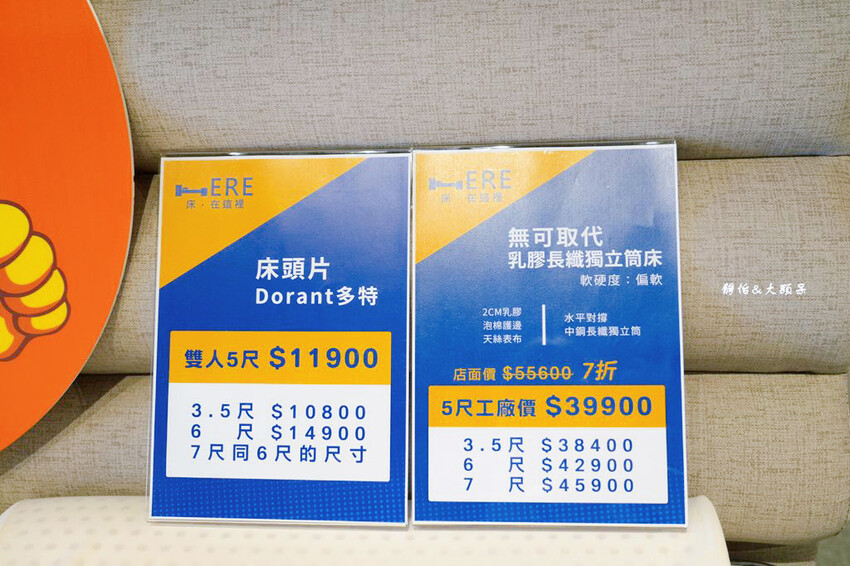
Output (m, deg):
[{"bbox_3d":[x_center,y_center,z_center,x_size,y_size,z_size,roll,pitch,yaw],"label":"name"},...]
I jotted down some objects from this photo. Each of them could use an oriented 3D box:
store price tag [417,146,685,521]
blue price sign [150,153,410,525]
[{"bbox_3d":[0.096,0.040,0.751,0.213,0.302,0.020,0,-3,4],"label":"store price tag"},{"bbox_3d":[-0.117,0.044,0.775,0.213,0.302,0.020,0,-4,5],"label":"blue price sign"}]

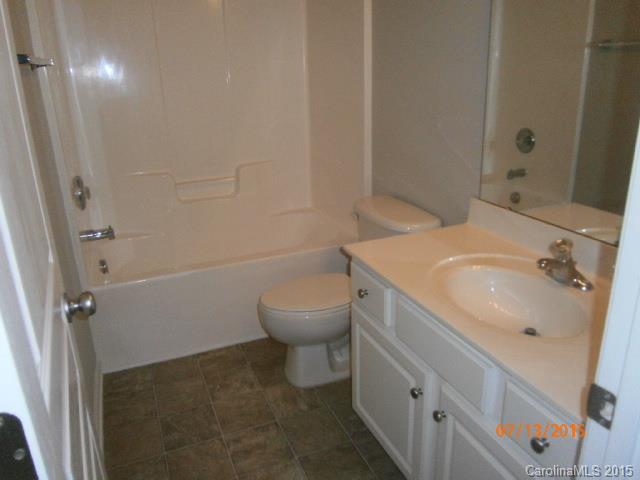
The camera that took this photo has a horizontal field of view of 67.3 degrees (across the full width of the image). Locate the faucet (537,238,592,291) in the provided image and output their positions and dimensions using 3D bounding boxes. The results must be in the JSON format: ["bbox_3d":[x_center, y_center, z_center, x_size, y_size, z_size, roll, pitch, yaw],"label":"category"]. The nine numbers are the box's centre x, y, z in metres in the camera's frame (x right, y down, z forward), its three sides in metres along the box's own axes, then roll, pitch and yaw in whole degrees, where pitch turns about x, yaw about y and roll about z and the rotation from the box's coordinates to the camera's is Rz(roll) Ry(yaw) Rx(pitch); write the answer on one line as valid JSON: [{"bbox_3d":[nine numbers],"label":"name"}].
[{"bbox_3d":[0.687,0.068,1.360,0.120,0.115,0.156,-9,20,-21],"label":"faucet"}]

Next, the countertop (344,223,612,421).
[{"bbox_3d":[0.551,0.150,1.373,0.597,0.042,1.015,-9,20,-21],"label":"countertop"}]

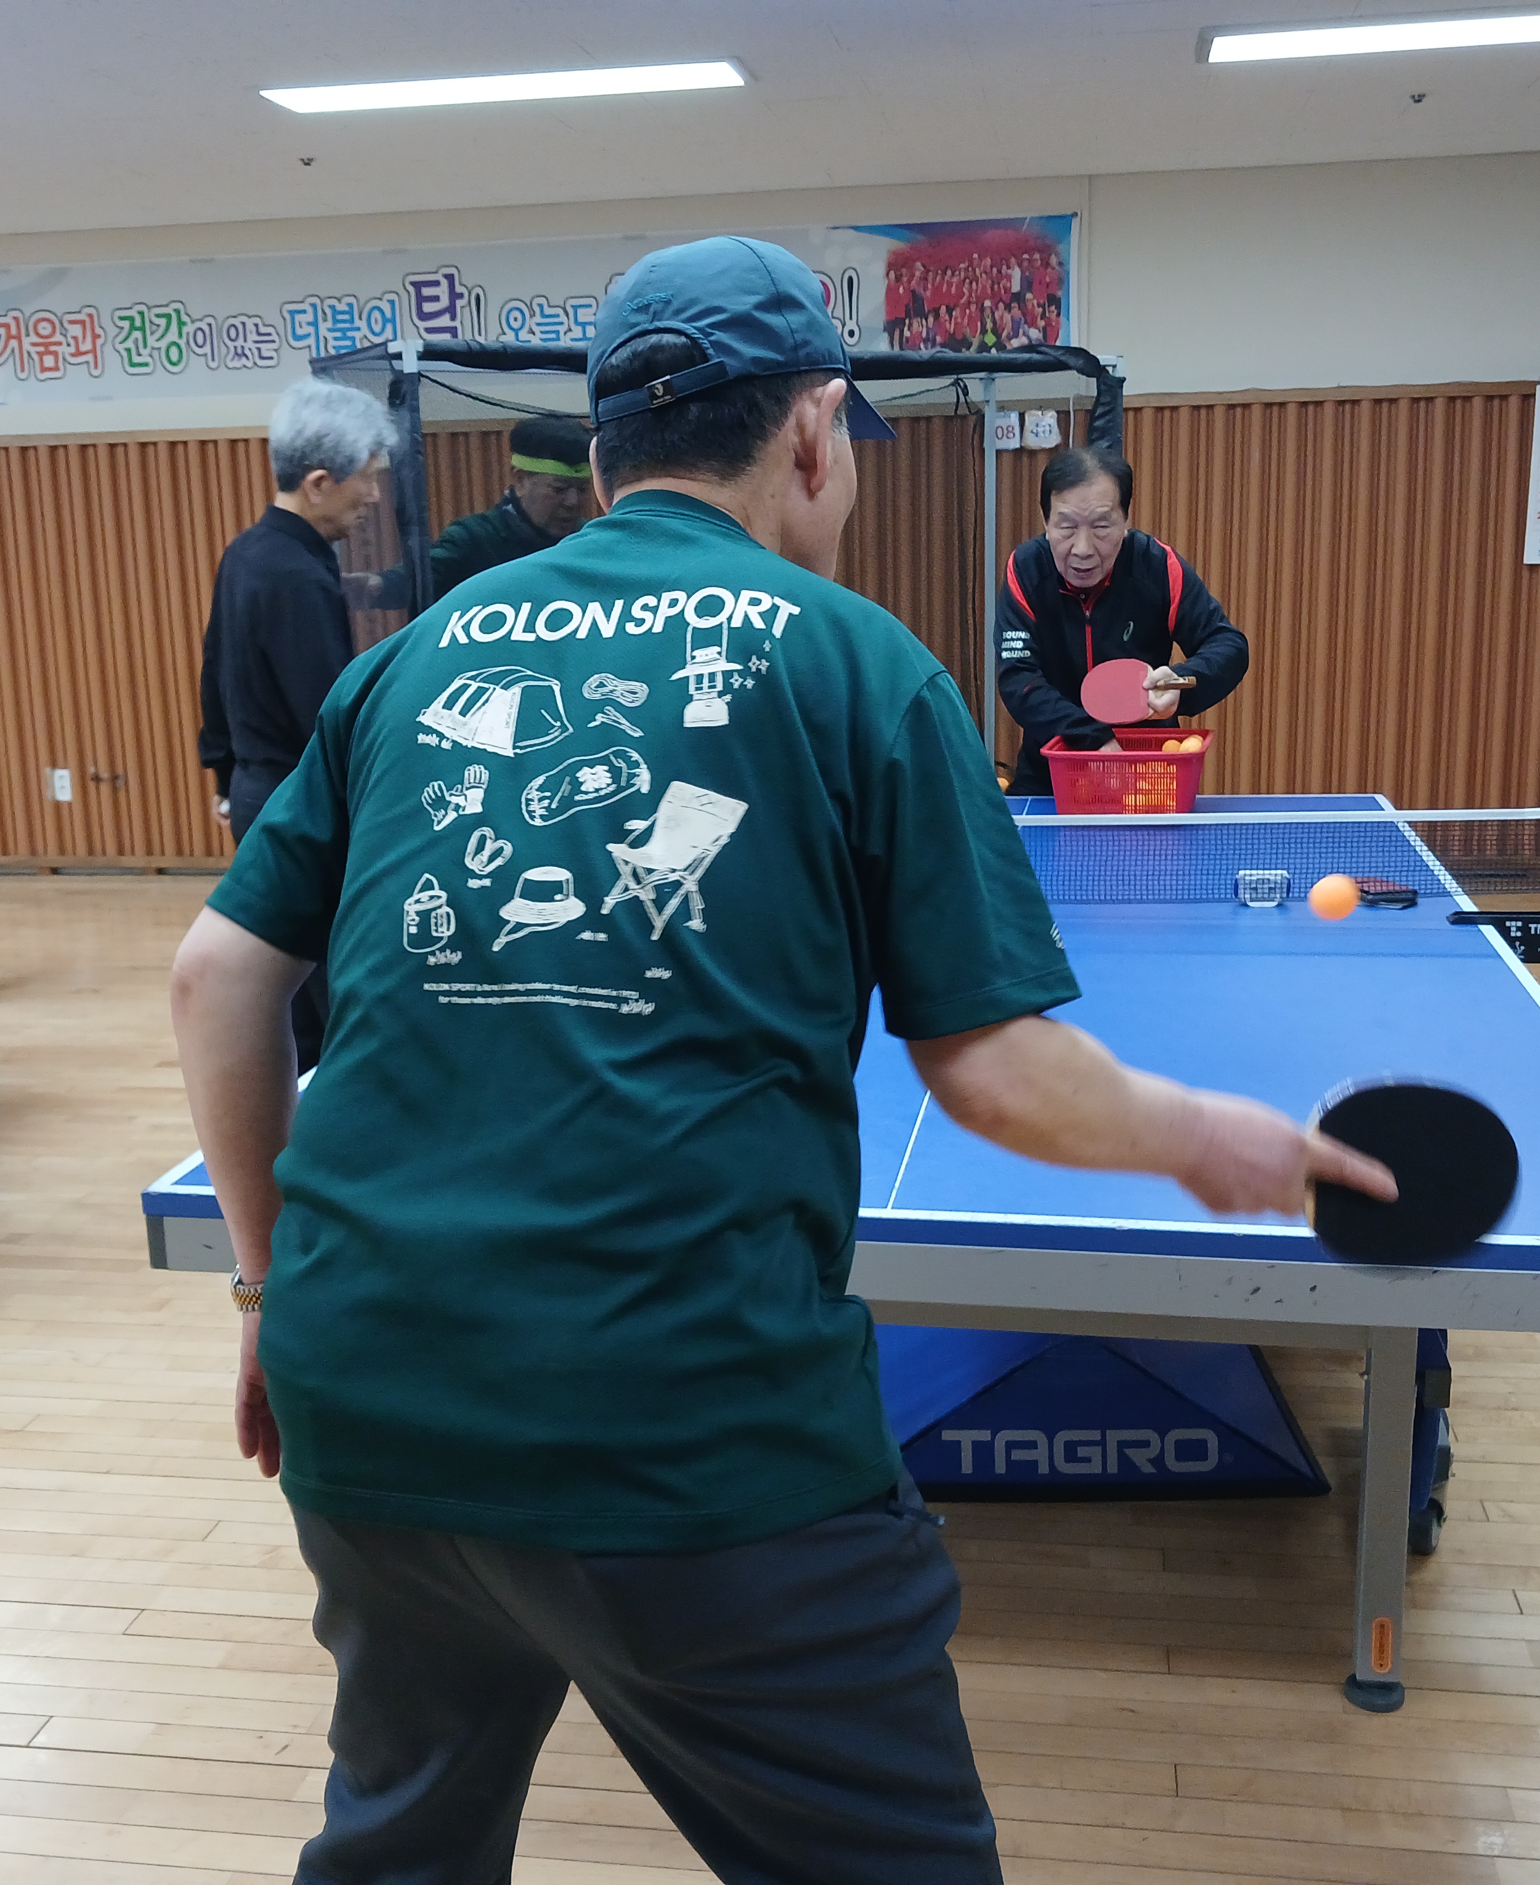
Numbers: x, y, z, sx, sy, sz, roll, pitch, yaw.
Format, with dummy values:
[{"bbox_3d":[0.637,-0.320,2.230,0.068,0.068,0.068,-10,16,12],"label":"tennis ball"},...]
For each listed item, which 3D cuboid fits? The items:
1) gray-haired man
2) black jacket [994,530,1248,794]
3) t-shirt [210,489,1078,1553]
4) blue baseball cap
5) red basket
[{"bbox_3d":[-0.799,-0.172,3.601,0.360,1.667,0.480,-6,13,-20],"label":"gray-haired man"},{"bbox_3d":[0.805,-0.651,4.507,0.580,0.640,0.460,1,23,10],"label":"black jacket"},{"bbox_3d":[-0.069,0.046,1.498,0.600,0.730,0.380,0,1,8],"label":"t-shirt"},{"bbox_3d":[-0.019,-0.429,1.393,0.180,0.148,0.270,-4,6,27],"label":"blue baseball cap"},{"bbox_3d":[0.779,-0.364,4.254,0.350,0.148,0.420,1,13,14],"label":"red basket"}]

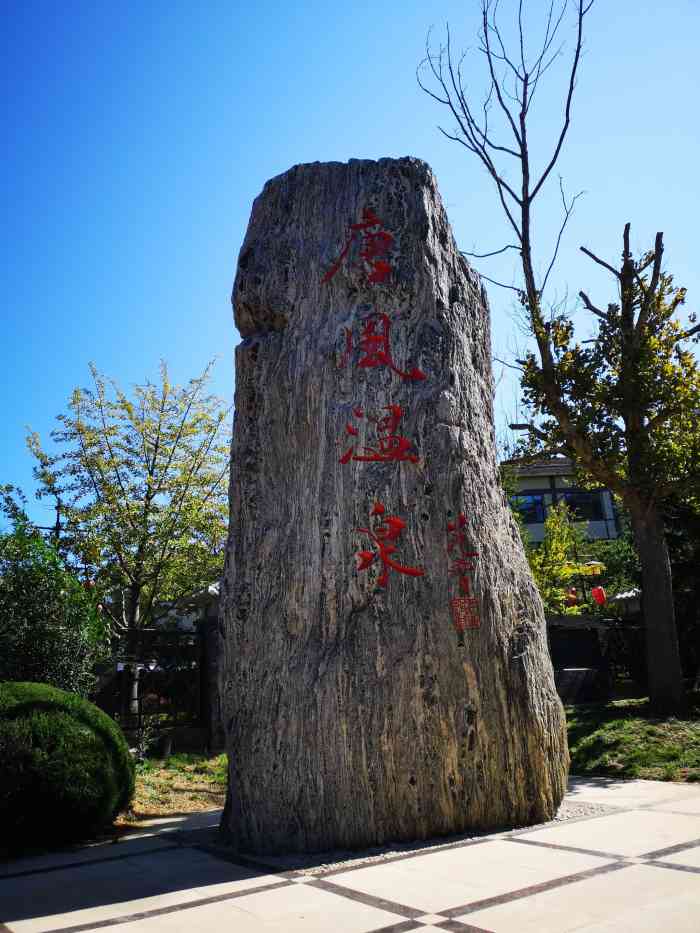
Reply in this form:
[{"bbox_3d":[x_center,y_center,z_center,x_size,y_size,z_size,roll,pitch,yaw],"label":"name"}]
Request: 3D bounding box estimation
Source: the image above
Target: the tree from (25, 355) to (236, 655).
[{"bbox_3d":[-4.102,1.317,14.729,4.400,7.381,4.300,4,-18,-15],"label":"tree"}]

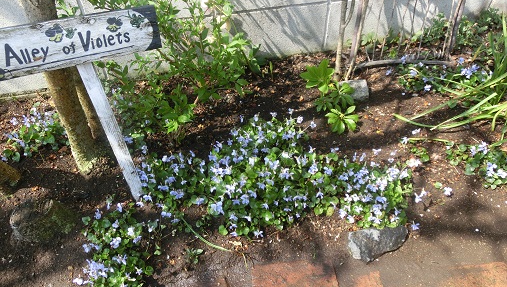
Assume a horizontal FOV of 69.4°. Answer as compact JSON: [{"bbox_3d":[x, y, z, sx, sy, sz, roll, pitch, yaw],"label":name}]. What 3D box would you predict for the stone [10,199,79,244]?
[{"bbox_3d":[-0.546,0.205,0.969,0.168,0.060,0.108,-9,45,-7],"label":"stone"}]

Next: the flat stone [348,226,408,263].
[{"bbox_3d":[0.326,0.251,0.941,0.152,0.050,0.085,-15,46,-13],"label":"flat stone"}]

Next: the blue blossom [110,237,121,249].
[{"bbox_3d":[-0.337,0.244,0.895,0.026,0.024,0.020,-9,45,-7],"label":"blue blossom"}]

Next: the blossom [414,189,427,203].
[{"bbox_3d":[0.456,0.145,1.002,0.031,0.028,0.025,-9,45,-7],"label":"blossom"}]

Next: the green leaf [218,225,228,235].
[{"bbox_3d":[-0.079,0.228,0.958,0.026,0.014,0.027,-9,45,-7],"label":"green leaf"}]

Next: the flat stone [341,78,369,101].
[{"bbox_3d":[0.345,-0.180,1.260,0.094,0.042,0.068,-6,45,-4],"label":"flat stone"}]

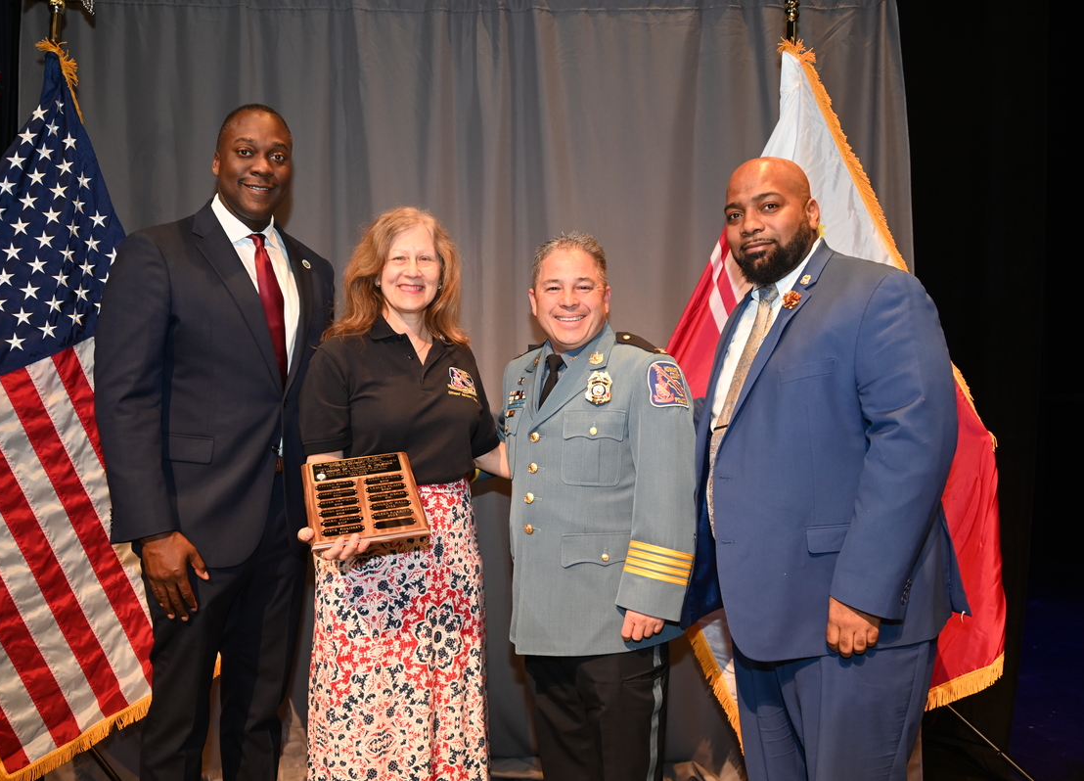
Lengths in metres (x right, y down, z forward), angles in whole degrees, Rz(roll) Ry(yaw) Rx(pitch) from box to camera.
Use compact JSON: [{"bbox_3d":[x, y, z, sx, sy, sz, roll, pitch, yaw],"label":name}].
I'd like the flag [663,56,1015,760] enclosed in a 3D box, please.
[{"bbox_3d":[0.770,0.020,2.380,0.880,1.860,0.280,0,1,6],"label":"flag"}]

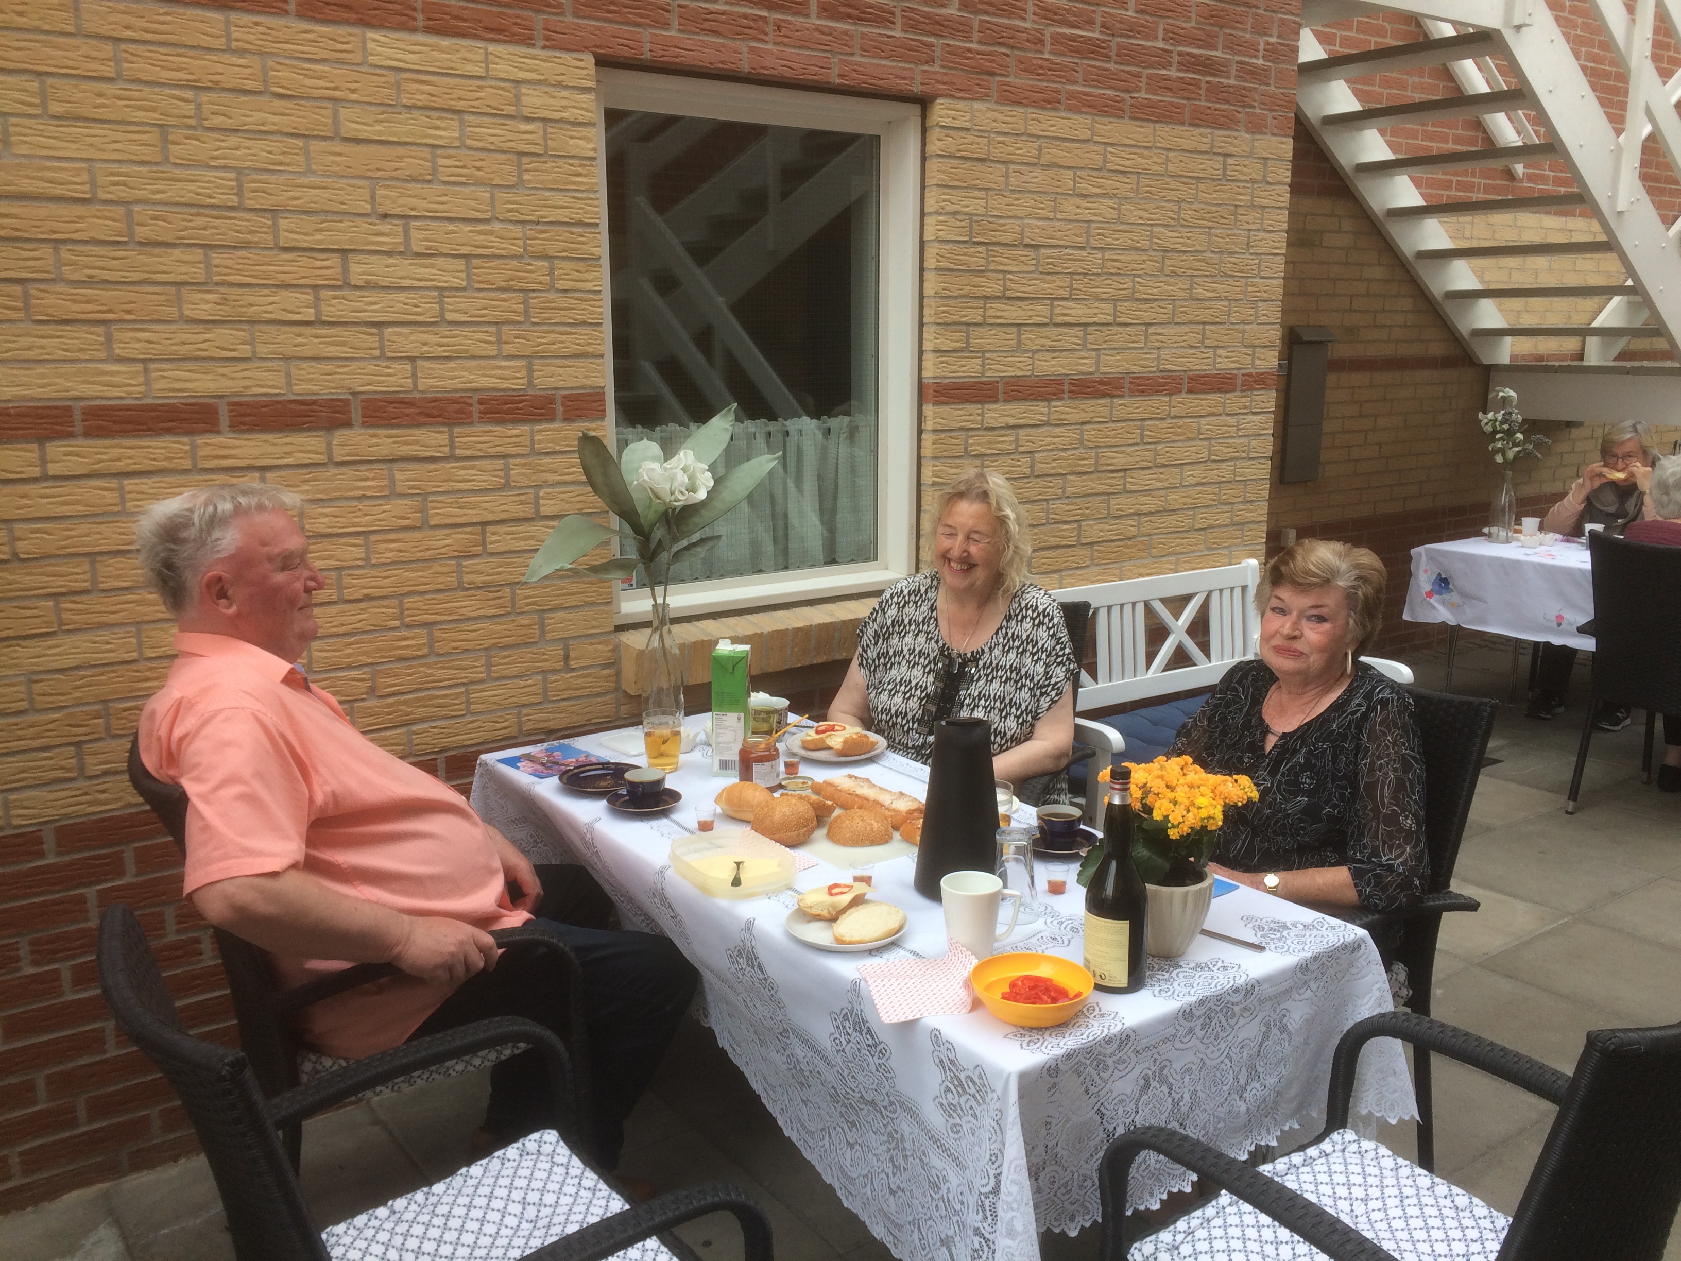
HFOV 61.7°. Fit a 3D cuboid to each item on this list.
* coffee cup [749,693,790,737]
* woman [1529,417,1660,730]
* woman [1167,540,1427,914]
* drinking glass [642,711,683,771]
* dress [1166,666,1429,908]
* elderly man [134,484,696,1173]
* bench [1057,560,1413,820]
[{"bbox_3d":[-0.154,0.186,2.992,0.092,0.086,0.092,0,12,0],"label":"coffee cup"},{"bbox_3d":[3.211,-0.248,5.824,0.550,1.200,0.750,12,17,43],"label":"woman"},{"bbox_3d":[0.743,0.461,2.461,0.520,1.240,0.760,9,15,36],"label":"woman"},{"bbox_3d":[-0.354,0.216,2.788,0.077,0.112,0.077,0,12,0],"label":"drinking glass"},{"bbox_3d":[0.833,0.315,2.546,0.500,0.540,0.360,9,15,36],"label":"dress"},{"bbox_3d":[-0.703,0.425,2.347,0.840,1.360,0.600,-9,15,-35],"label":"elderly man"},{"bbox_3d":[0.935,0.332,3.860,1.230,0.900,0.580,-9,15,-35],"label":"bench"}]

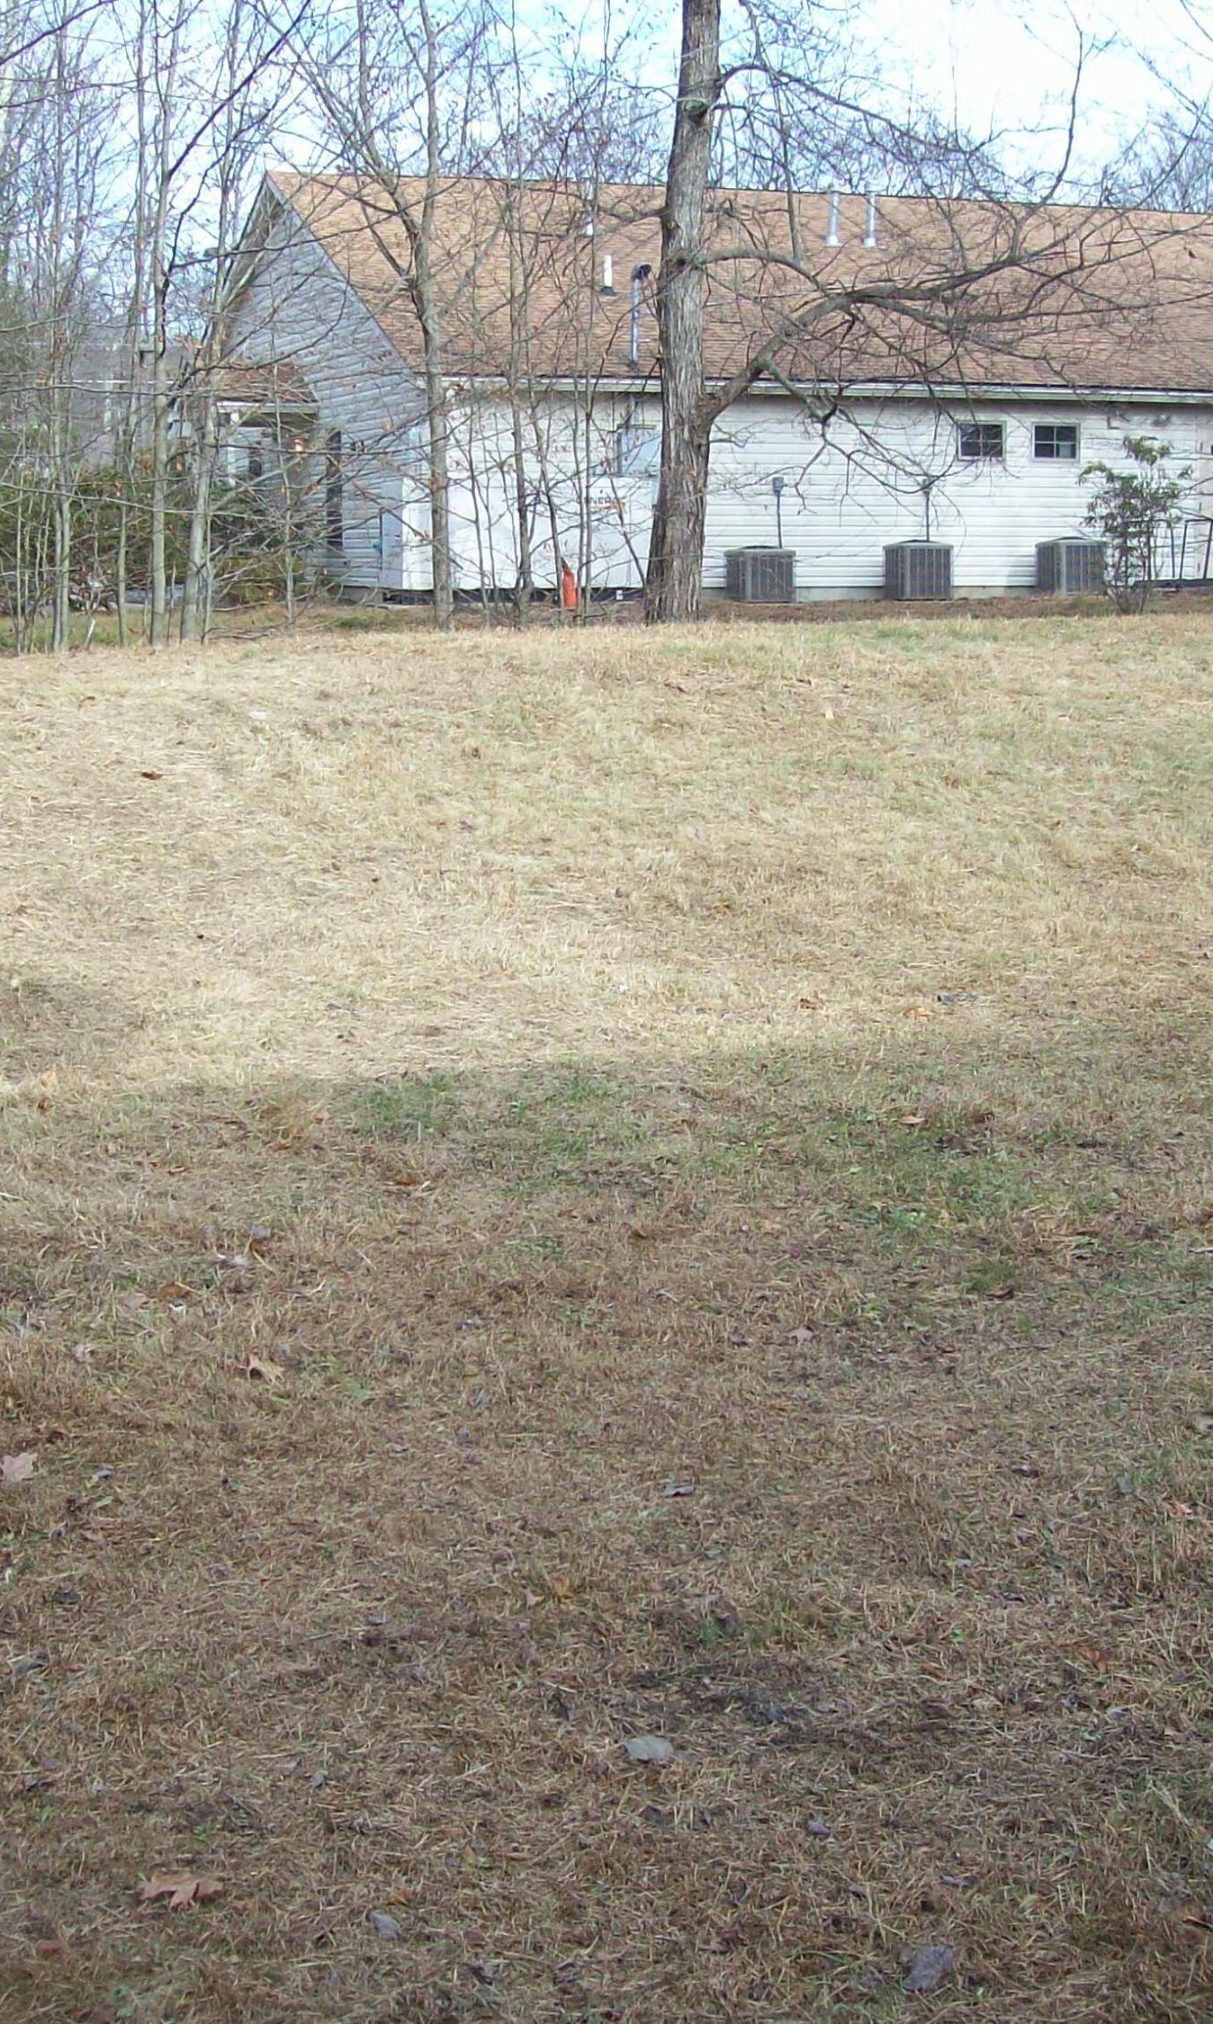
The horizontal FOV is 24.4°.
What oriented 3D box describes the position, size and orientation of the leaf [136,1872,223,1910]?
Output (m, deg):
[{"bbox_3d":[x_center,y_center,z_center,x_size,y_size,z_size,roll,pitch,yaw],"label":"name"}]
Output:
[{"bbox_3d":[-0.470,0.968,3.094,0.100,0.023,0.058,-1,10,-9],"label":"leaf"}]

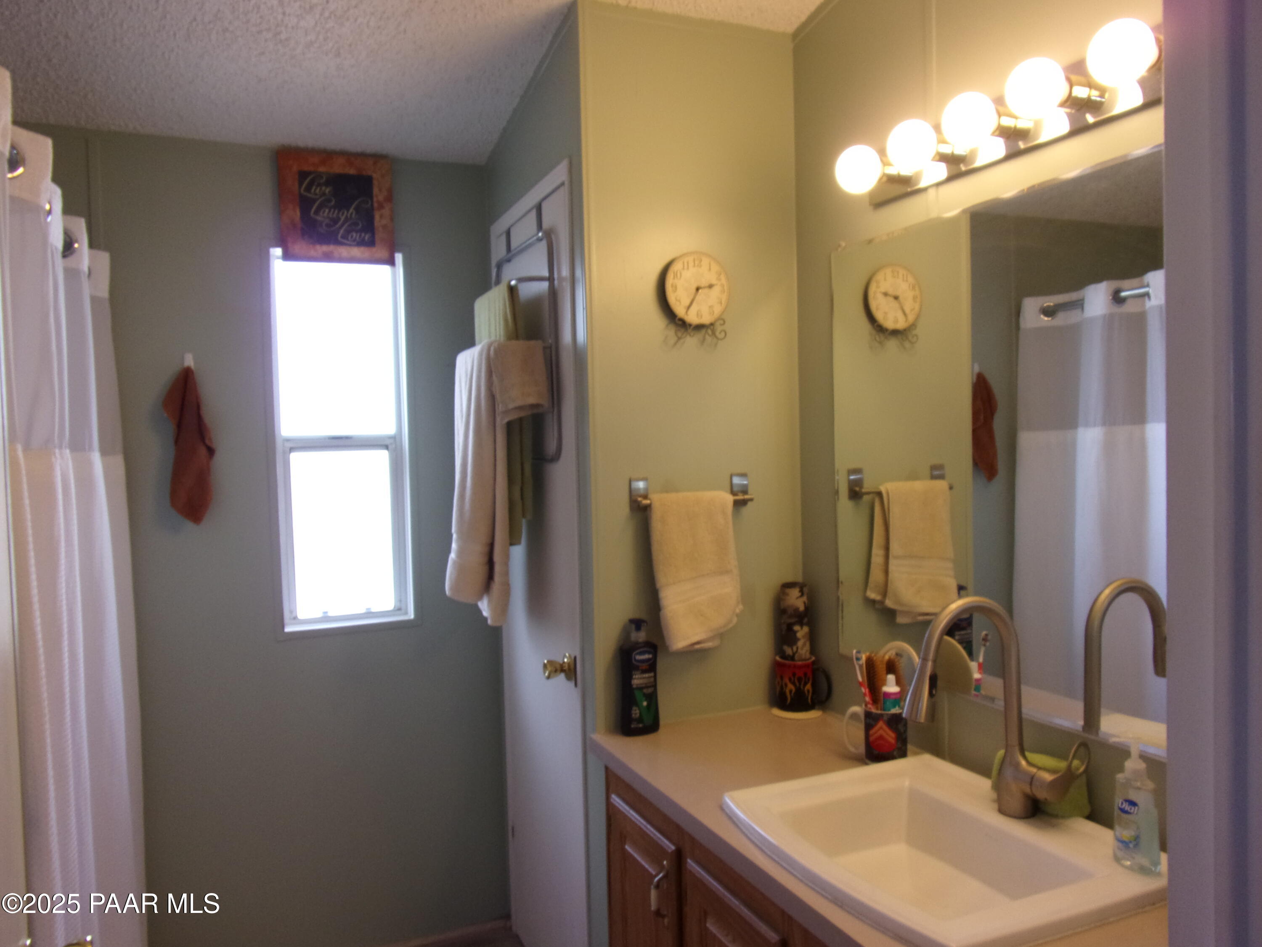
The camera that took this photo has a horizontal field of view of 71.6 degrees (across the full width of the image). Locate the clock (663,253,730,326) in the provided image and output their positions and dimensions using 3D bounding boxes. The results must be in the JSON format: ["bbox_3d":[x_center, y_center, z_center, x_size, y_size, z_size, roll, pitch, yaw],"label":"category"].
[{"bbox_3d":[0.139,-0.400,1.911,0.160,0.160,0.036,-2,2,-26],"label":"clock"}]

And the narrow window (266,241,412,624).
[{"bbox_3d":[-0.723,-0.086,2.207,0.313,0.939,0.060,-2,2,-25],"label":"narrow window"}]

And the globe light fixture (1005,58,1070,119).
[{"bbox_3d":[0.597,-0.568,1.294,0.082,0.082,0.082,-2,2,-26],"label":"globe light fixture"}]

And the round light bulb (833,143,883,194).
[{"bbox_3d":[0.414,-0.552,1.593,0.090,0.086,0.086,-1,2,0],"label":"round light bulb"}]

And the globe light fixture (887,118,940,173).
[{"bbox_3d":[0.488,-0.567,1.520,0.082,0.082,0.082,-1,2,0],"label":"globe light fixture"}]

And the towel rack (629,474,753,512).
[{"bbox_3d":[0.140,0.040,1.839,0.279,0.070,0.055,-2,2,-25],"label":"towel rack"}]

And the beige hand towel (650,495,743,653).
[{"bbox_3d":[0.132,0.199,1.825,0.206,0.318,0.065,-2,2,-25],"label":"beige hand towel"}]

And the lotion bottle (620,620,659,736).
[{"bbox_3d":[0.017,0.412,1.785,0.082,0.230,0.050,-2,2,-25],"label":"lotion bottle"}]

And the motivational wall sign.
[{"bbox_3d":[-0.742,-0.669,2.220,0.272,0.274,0.025,-2,2,-26],"label":"motivational wall sign"}]

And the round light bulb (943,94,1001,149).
[{"bbox_3d":[0.525,-0.547,1.357,0.090,0.086,0.086,-1,2,0],"label":"round light bulb"}]

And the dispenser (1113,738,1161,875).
[{"bbox_3d":[0.669,0.435,1.160,0.046,0.164,0.061,-2,2,-25],"label":"dispenser"}]

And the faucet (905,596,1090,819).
[{"bbox_3d":[0.554,0.367,1.310,0.240,0.352,0.155,-2,2,-26],"label":"faucet"}]

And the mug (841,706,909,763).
[{"bbox_3d":[0.468,0.499,1.682,0.119,0.102,0.080,-1,2,16],"label":"mug"}]

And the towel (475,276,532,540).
[{"bbox_3d":[-0.305,-0.137,2.093,0.055,0.585,0.300,-2,2,-26],"label":"towel"}]

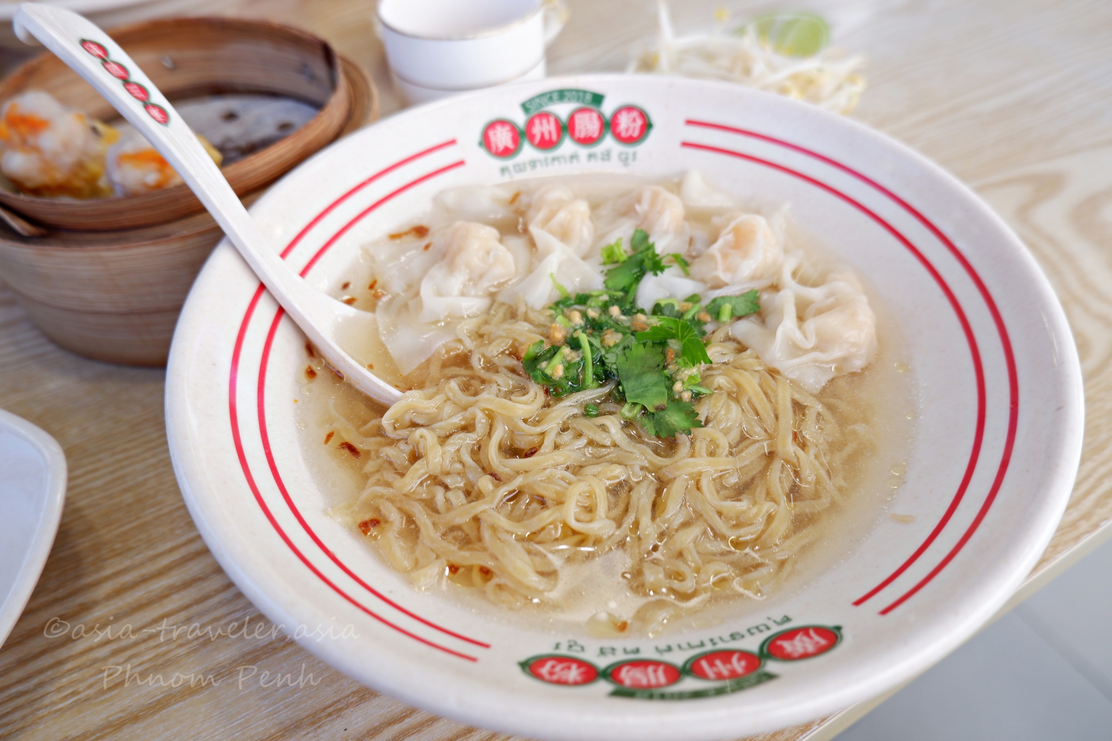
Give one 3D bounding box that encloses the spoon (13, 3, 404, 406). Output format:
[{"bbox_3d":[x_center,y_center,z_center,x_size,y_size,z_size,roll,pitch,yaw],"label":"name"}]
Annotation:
[{"bbox_3d":[-0.090,-0.042,0.213,0.168,0.040,0.043,39,35,-3],"label":"spoon"}]

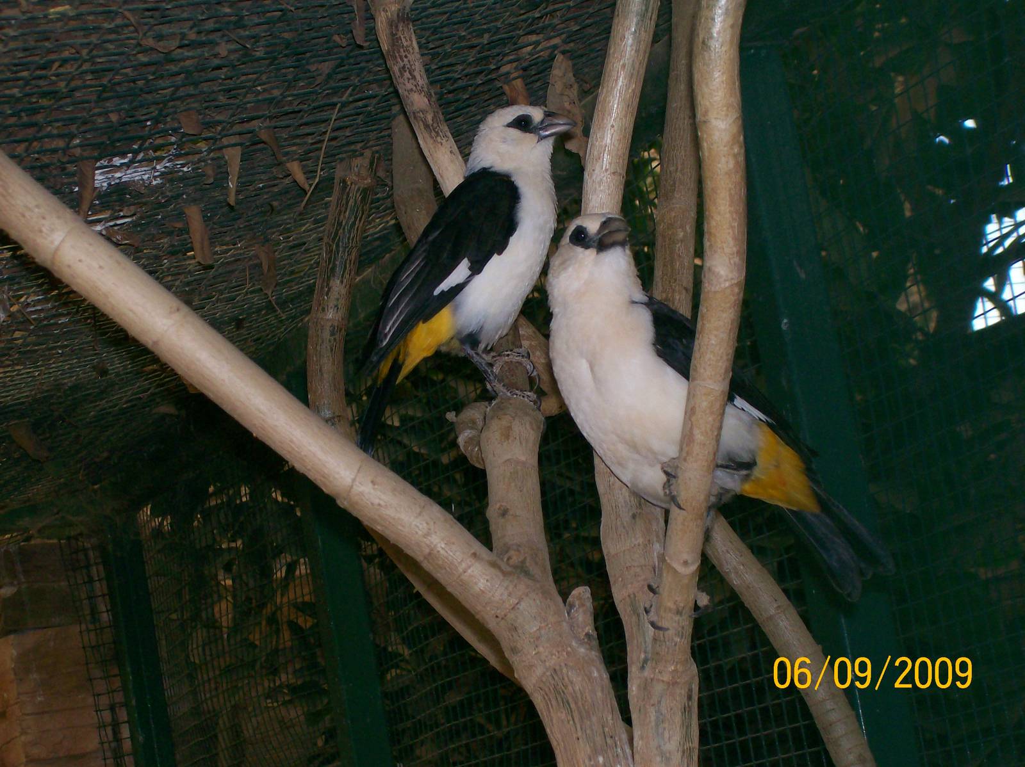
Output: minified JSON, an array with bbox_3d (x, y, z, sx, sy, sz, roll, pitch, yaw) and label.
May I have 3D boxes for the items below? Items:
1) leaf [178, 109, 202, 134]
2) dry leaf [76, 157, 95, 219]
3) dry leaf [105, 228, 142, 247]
[{"bbox_3d":[-0.161,-0.131,1.600,0.013,0.013,0.009,-11,-11,0],"label":"leaf"},{"bbox_3d":[-0.219,-0.100,1.640,0.011,0.031,0.009,-11,-11,0],"label":"dry leaf"},{"bbox_3d":[-0.221,-0.083,1.820,0.021,0.011,0.012,-11,-11,0],"label":"dry leaf"}]

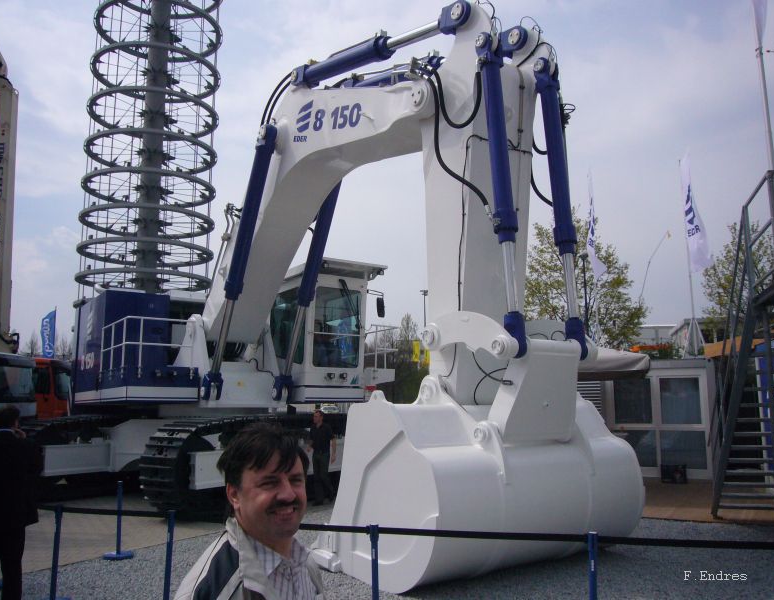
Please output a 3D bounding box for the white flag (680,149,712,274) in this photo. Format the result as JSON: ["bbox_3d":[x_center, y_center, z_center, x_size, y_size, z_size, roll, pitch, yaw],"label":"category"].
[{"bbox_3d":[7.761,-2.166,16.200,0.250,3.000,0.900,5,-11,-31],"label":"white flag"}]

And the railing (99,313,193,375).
[{"bbox_3d":[-4.956,1.054,13.302,1.300,1.100,2.050,6,-11,-35],"label":"railing"}]

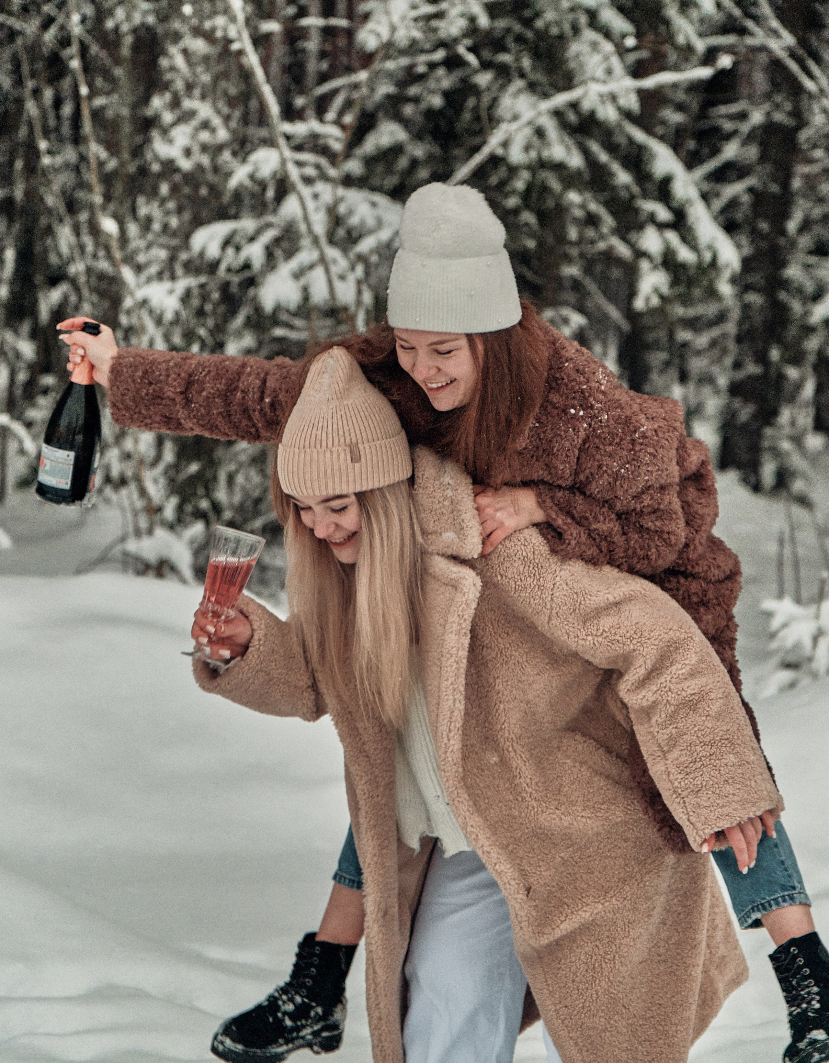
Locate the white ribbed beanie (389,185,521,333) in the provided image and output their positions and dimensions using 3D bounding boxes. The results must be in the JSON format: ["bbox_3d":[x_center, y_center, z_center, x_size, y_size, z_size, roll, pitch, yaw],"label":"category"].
[{"bbox_3d":[0.062,-0.428,4.200,0.195,0.210,0.220,5,14,36],"label":"white ribbed beanie"}]

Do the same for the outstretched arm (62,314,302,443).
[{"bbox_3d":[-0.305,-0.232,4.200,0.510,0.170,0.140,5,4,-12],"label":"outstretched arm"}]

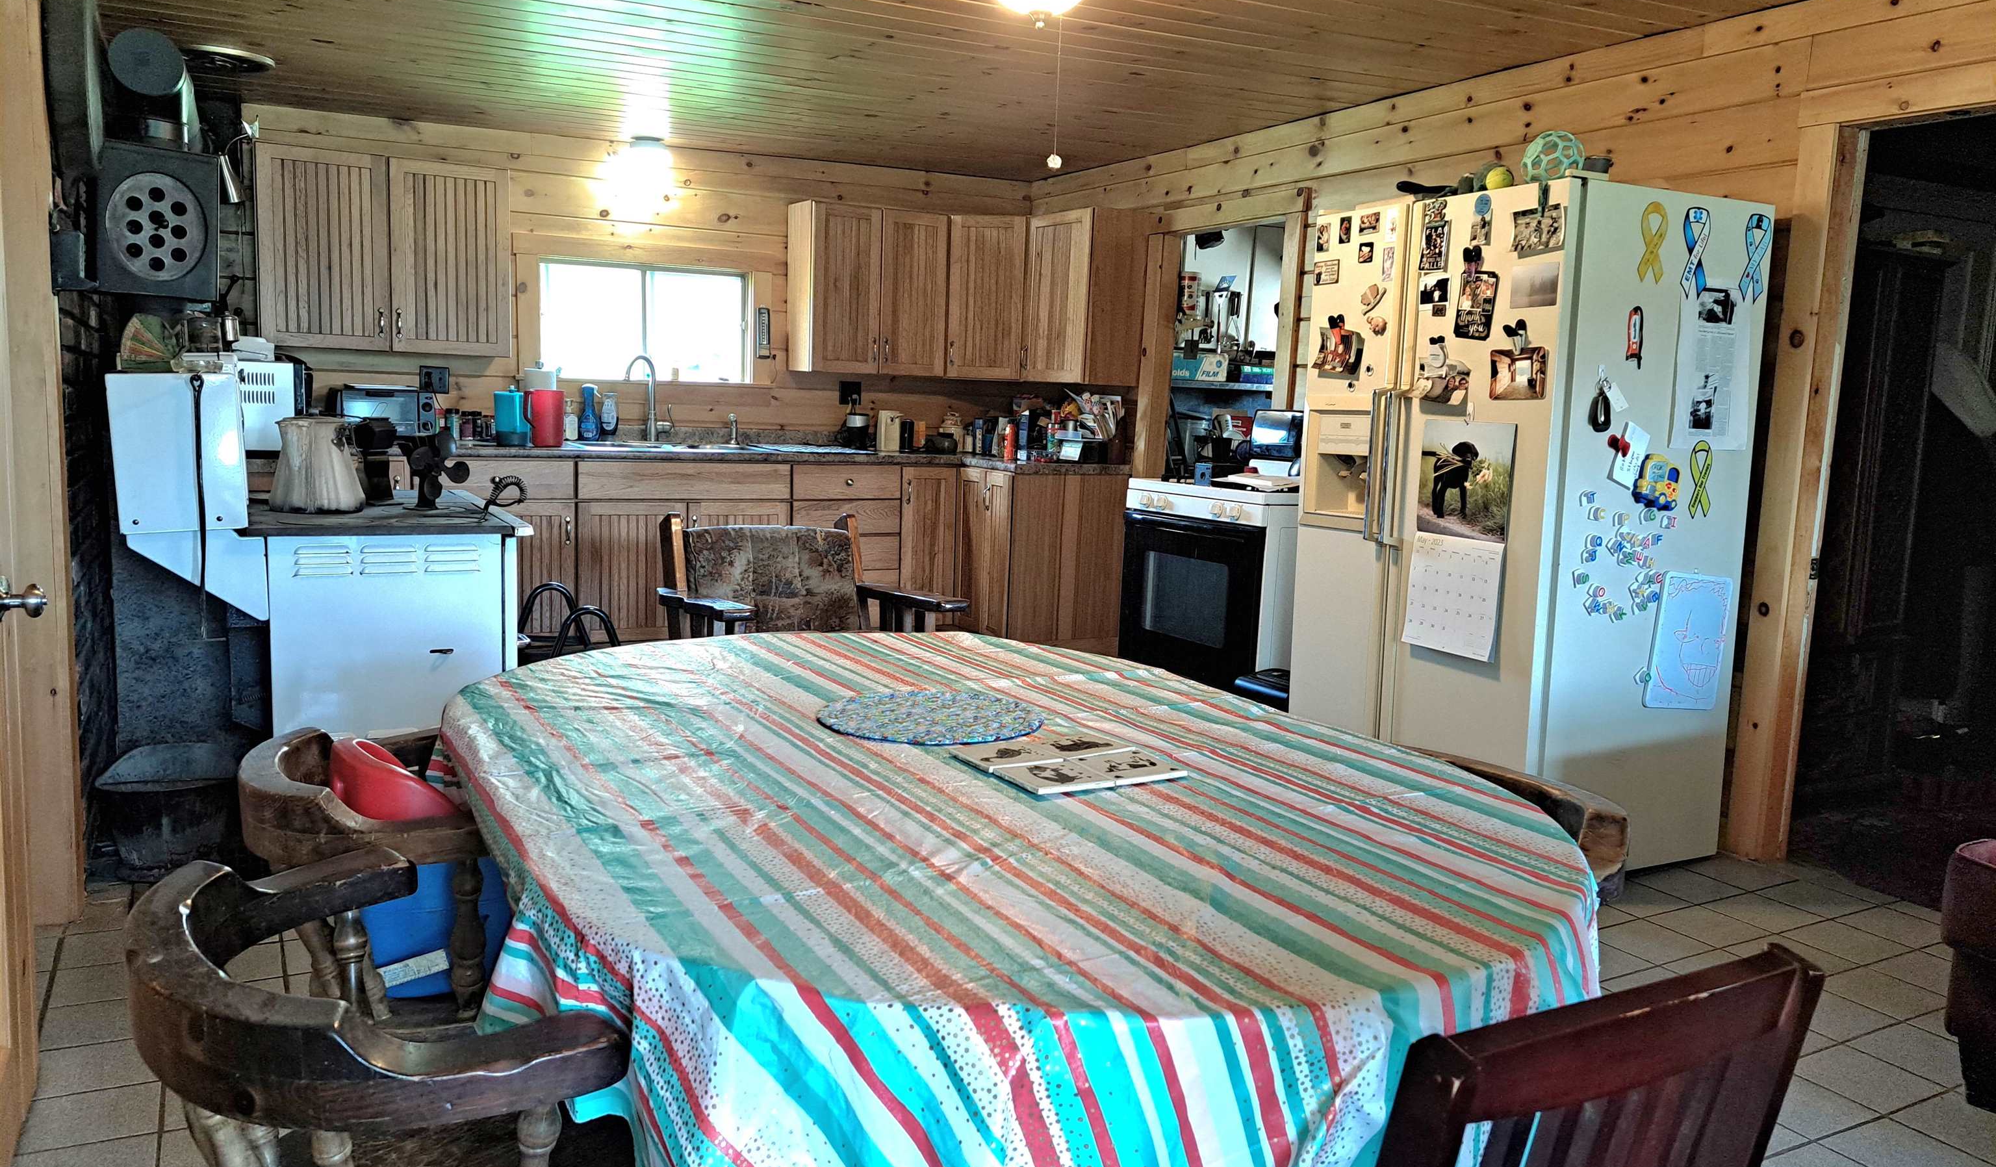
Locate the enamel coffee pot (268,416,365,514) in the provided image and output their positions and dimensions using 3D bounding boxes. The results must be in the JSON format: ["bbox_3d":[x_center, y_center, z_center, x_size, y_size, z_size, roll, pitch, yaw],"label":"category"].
[{"bbox_3d":[-1.706,-0.303,3.467,0.225,0.240,0.210,4,8,21],"label":"enamel coffee pot"}]

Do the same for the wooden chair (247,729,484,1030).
[{"bbox_3d":[-0.783,0.552,1.922,0.510,0.720,0.590,-2,9,-27],"label":"wooden chair"}]

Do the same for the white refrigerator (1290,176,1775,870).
[{"bbox_3d":[1.460,-0.158,3.935,0.775,1.750,0.900,-2,8,-28],"label":"white refrigerator"}]

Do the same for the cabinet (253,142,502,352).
[{"bbox_3d":[-2.458,-1.299,5.580,0.910,0.770,0.310,-1,8,-26],"label":"cabinet"}]

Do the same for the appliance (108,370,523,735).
[{"bbox_3d":[-1.683,0.084,3.489,0.790,1.190,1.100,-2,9,-27],"label":"appliance"}]

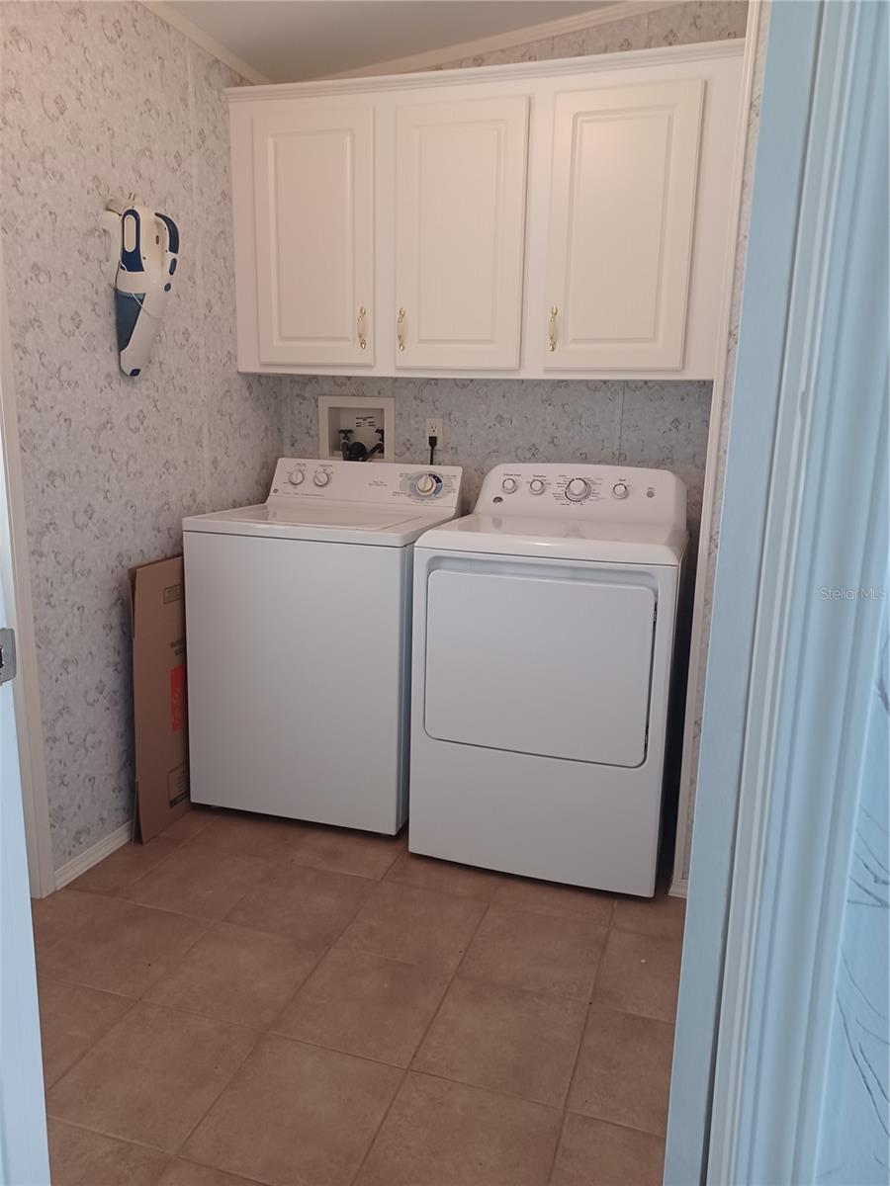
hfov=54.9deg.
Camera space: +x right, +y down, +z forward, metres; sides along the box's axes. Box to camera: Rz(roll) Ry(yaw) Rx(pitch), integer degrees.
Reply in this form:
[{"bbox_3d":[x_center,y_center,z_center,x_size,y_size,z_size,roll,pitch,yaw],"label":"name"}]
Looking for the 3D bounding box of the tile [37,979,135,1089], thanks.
[{"bbox_3d":[-0.844,0.890,1.731,0.300,0.010,0.300,5,12,17],"label":"tile"}]

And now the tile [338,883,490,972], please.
[{"bbox_3d":[-0.075,0.823,2.121,0.300,0.010,0.300,5,12,17],"label":"tile"}]

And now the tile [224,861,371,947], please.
[{"bbox_3d":[-0.366,0.798,2.211,0.300,0.010,0.300,5,12,17],"label":"tile"}]

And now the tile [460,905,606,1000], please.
[{"bbox_3d":[0.215,0.847,2.031,0.300,0.010,0.300,5,12,17],"label":"tile"}]

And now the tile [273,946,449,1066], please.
[{"bbox_3d":[-0.169,0.881,1.836,0.300,0.010,0.300,5,12,17],"label":"tile"}]

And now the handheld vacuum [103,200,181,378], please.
[{"bbox_3d":[-0.775,-0.787,2.256,0.145,0.420,0.110,5,12,17],"label":"handheld vacuum"}]

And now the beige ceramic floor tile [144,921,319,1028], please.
[{"bbox_3d":[-0.459,0.856,1.926,0.300,0.010,0.300,5,12,17],"label":"beige ceramic floor tile"}]

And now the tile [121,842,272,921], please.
[{"bbox_3d":[-0.657,0.774,2.301,0.300,0.010,0.300,5,12,17],"label":"tile"}]

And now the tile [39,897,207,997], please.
[{"bbox_3d":[-0.750,0.832,2.016,0.300,0.010,0.300,5,12,17],"label":"tile"}]

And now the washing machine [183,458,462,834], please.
[{"bbox_3d":[-0.357,0.124,2.794,0.686,1.072,0.655,5,12,16],"label":"washing machine"}]

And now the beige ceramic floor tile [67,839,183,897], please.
[{"bbox_3d":[-0.878,0.755,2.370,0.160,0.010,0.300,5,12,17],"label":"beige ceramic floor tile"}]

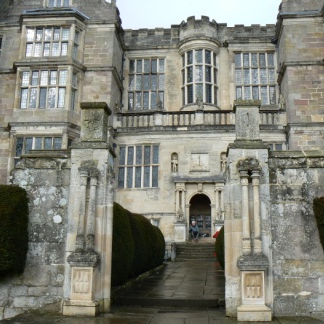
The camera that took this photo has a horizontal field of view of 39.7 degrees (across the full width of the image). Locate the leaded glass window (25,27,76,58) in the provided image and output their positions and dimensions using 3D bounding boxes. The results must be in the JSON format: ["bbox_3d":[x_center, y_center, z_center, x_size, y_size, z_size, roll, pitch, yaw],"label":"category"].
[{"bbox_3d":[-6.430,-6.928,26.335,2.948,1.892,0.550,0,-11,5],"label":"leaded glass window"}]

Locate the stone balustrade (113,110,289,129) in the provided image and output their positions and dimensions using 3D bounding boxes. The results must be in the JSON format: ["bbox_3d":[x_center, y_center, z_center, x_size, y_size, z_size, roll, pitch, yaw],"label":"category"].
[{"bbox_3d":[2.267,-2.506,26.962,10.075,1.160,0.400,0,-11,5],"label":"stone balustrade"}]

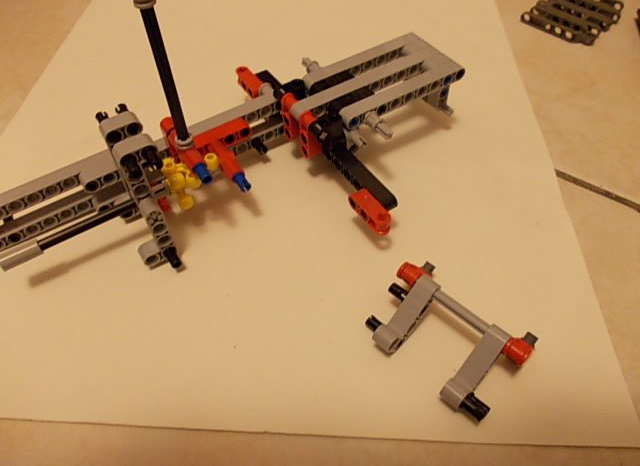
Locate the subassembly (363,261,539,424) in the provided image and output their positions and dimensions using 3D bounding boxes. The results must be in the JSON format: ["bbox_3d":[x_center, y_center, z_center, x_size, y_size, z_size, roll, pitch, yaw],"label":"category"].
[{"bbox_3d":[0.050,0.038,0.202,0.057,0.024,0.045,37,61,26],"label":"subassembly"}]

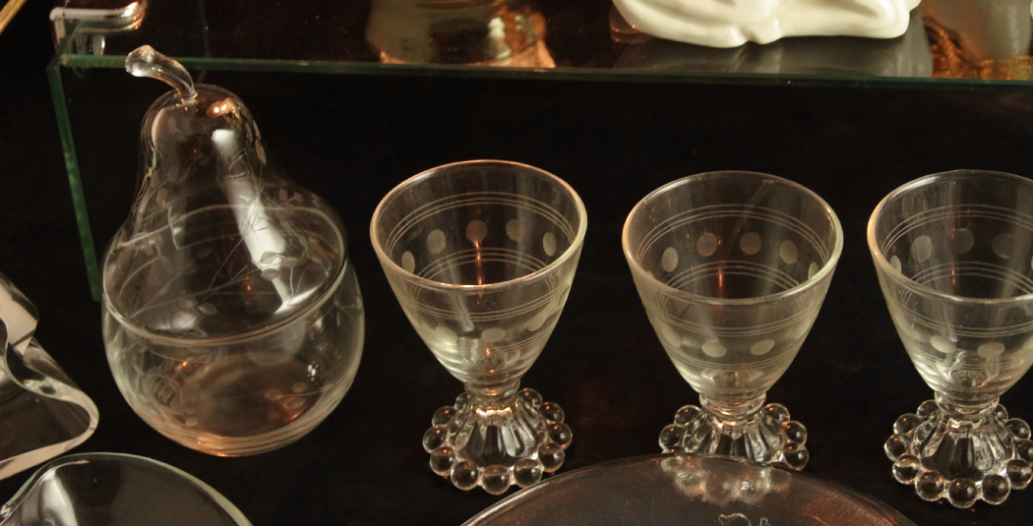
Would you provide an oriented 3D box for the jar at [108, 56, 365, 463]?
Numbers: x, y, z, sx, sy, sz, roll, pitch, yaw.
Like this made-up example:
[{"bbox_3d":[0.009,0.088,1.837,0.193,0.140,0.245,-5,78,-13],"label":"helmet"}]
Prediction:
[{"bbox_3d":[-0.098,-0.008,0.771,0.088,0.150,0.088,-4,38,0],"label":"jar"}]

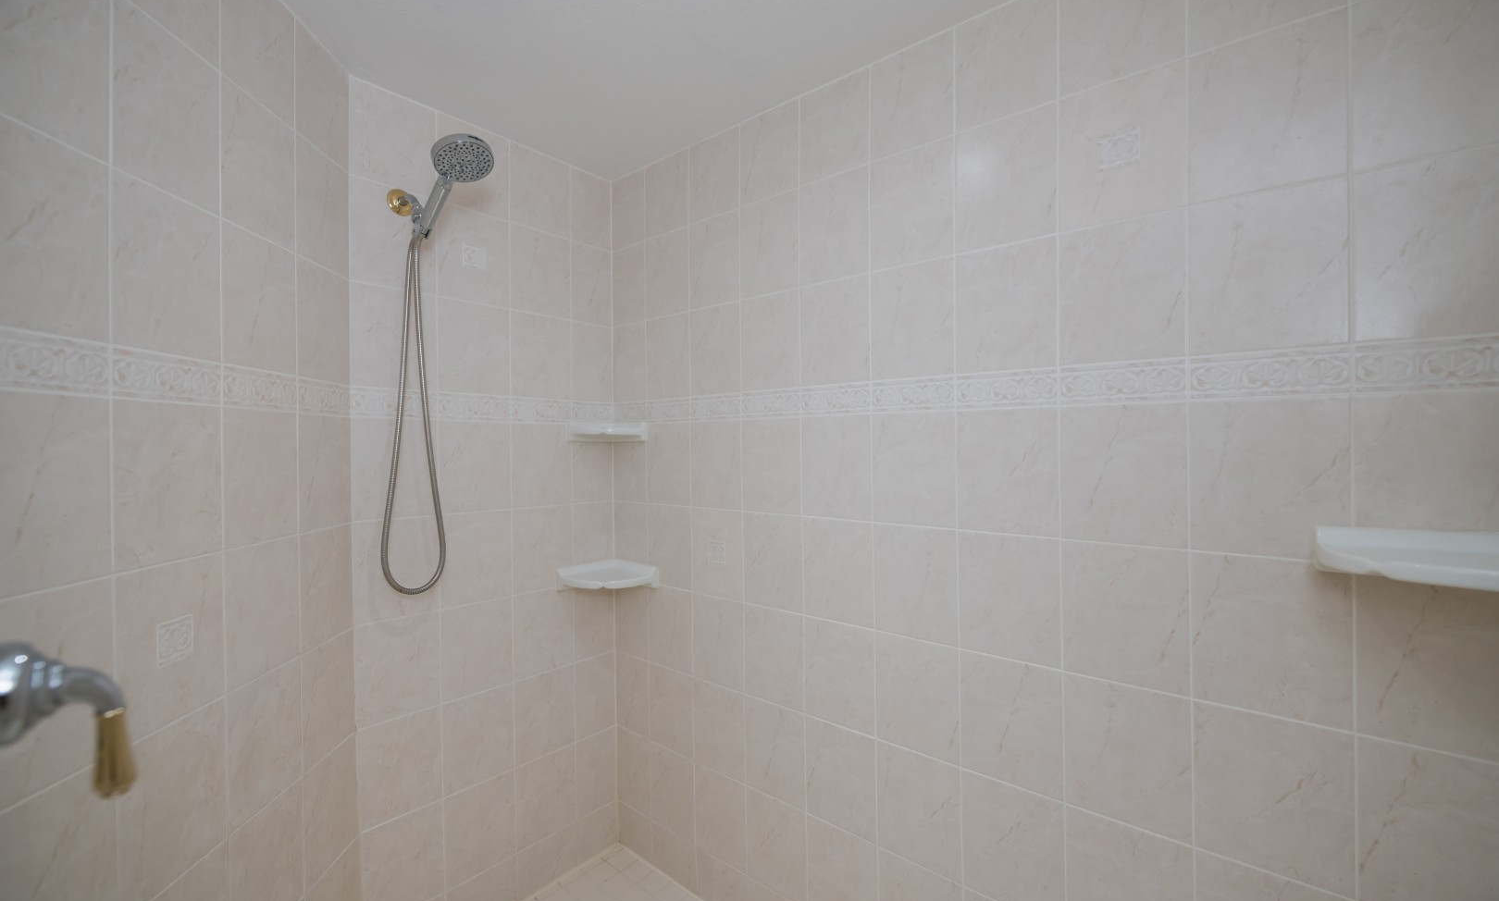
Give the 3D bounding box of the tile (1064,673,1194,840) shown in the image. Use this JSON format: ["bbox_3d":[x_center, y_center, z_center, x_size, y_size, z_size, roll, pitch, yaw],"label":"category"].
[{"bbox_3d":[0.697,0.562,1.080,0.200,0.256,0.010,0,0,39],"label":"tile"}]

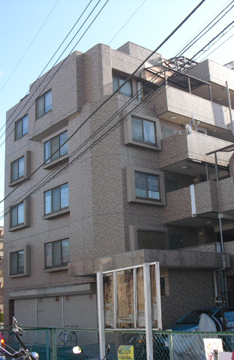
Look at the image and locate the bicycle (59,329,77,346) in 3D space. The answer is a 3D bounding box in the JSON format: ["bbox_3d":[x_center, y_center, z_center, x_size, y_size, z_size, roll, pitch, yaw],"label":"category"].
[{"bbox_3d":[-2.240,7.217,22.995,0.500,0.900,1.560,9,-19,-38],"label":"bicycle"}]

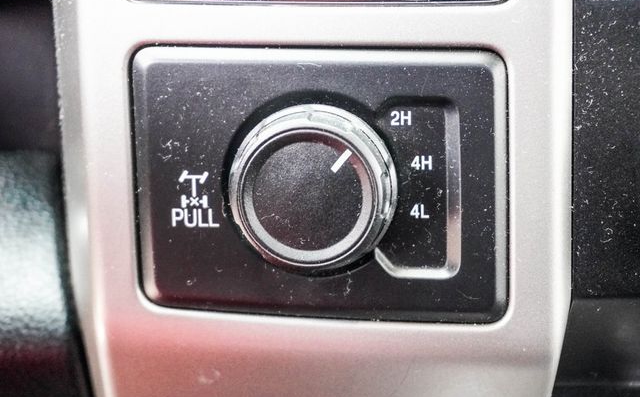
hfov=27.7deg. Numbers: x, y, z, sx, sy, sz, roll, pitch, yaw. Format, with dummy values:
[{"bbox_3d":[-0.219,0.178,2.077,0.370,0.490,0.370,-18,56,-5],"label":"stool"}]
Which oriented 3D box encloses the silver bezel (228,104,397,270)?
[{"bbox_3d":[-0.002,-0.001,0.315,0.042,0.042,0.020,1,7,3],"label":"silver bezel"}]

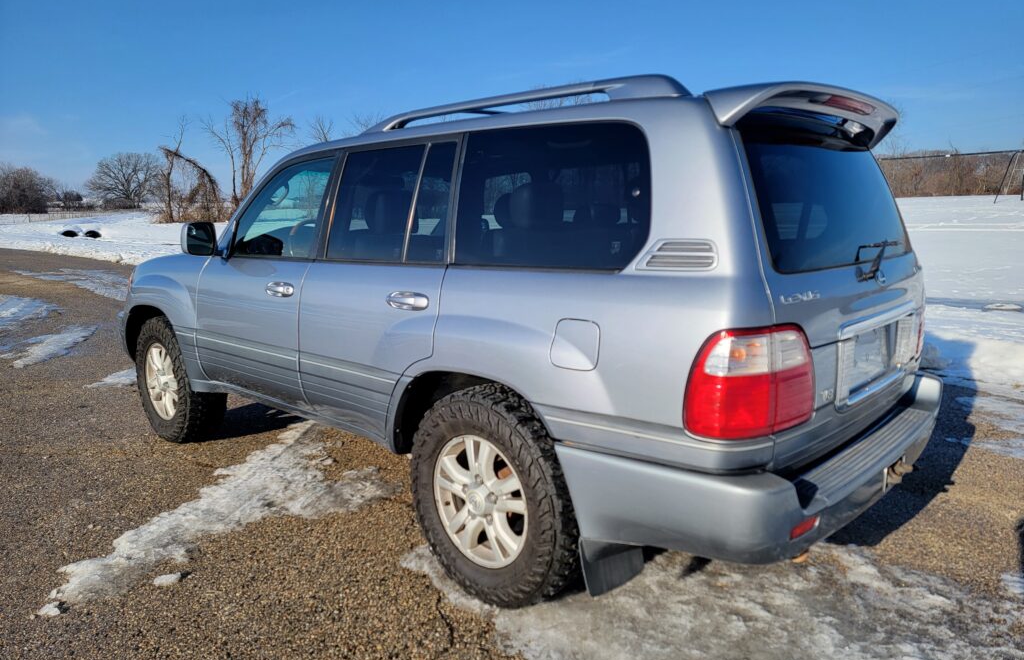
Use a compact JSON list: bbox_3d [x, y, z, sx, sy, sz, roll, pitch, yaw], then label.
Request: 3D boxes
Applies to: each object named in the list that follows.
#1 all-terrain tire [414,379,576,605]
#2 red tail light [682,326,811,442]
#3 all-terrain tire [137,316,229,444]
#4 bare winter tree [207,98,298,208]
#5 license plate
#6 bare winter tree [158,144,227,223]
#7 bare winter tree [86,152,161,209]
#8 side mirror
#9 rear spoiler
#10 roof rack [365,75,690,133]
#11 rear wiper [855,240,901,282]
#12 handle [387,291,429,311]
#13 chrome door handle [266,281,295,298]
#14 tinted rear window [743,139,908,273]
[{"bbox_3d":[-0.034,0.604,2.652,0.800,0.800,0.280,8,13,42],"label":"all-terrain tire"},{"bbox_3d":[0.678,0.110,1.970,0.220,0.275,0.380,8,13,42],"label":"red tail light"},{"bbox_3d":[-2.129,0.312,4.562,0.800,0.800,0.280,8,13,42],"label":"all-terrain tire"},{"bbox_3d":[-19.152,-12.597,52.000,6.320,9.010,5.000,-4,10,-19],"label":"bare winter tree"},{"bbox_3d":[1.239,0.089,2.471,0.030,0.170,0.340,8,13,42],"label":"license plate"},{"bbox_3d":[-22.500,-10.317,50.000,4.370,5.490,3.600,-5,10,-23],"label":"bare winter tree"},{"bbox_3d":[-76.606,-29.380,140.000,13.500,11.000,13.000,-6,11,-29],"label":"bare winter tree"},{"bbox_3d":[-1.602,-0.466,3.621,0.120,0.178,0.190,6,12,36],"label":"side mirror"},{"bbox_3d":[1.081,-0.755,2.491,0.270,0.180,1.360,8,13,42],"label":"rear spoiler"},{"bbox_3d":[0.355,-0.918,3.147,1.660,0.110,1.260,8,13,42],"label":"roof rack"},{"bbox_3d":[1.286,-0.252,2.472,0.080,0.130,0.460,8,13,42],"label":"rear wiper"},{"bbox_3d":[-0.400,-0.108,2.696,0.225,0.070,0.050,8,13,42],"label":"handle"},{"bbox_3d":[-1.054,-0.189,3.270,0.220,0.072,0.050,8,13,42],"label":"chrome door handle"},{"bbox_3d":[1.153,-0.451,2.458,0.070,0.440,1.360,-21,-7,43],"label":"tinted rear window"}]

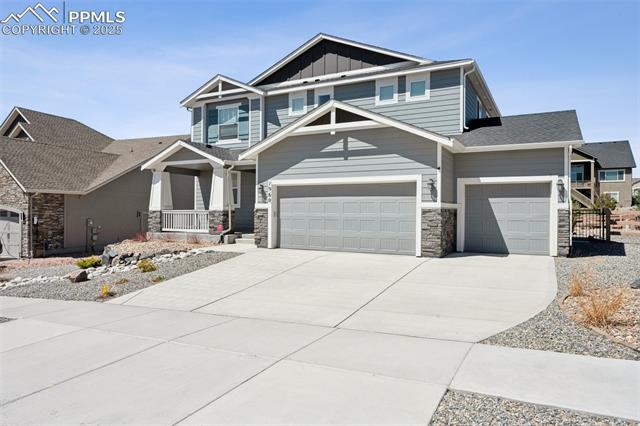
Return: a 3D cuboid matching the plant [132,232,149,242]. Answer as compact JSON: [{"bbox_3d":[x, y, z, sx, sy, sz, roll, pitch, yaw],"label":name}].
[{"bbox_3d":[-7.662,1.046,18.200,0.560,0.420,0.560,1,0,29],"label":"plant"}]

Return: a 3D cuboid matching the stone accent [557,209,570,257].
[{"bbox_3d":[6.652,0.557,11.623,0.290,1.310,0.280,1,0,29],"label":"stone accent"}]

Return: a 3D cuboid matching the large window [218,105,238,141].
[{"bbox_3d":[-4.130,-4.021,19.240,1.240,1.460,0.110,1,0,29],"label":"large window"}]

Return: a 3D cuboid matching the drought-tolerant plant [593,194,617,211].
[{"bbox_3d":[18.682,-0.689,28.000,1.500,1.100,1.500,1,0,29],"label":"drought-tolerant plant"}]

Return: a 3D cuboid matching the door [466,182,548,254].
[{"bbox_3d":[5.473,0.170,12.513,2.340,2.100,0.120,1,0,29],"label":"door"}]

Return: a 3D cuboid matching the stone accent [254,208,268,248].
[{"bbox_3d":[-1.916,0.520,14.362,0.580,1.310,0.300,1,0,29],"label":"stone accent"}]

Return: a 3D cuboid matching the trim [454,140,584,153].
[{"bbox_3d":[5.393,-1.766,11.539,2.970,0.160,0.180,1,0,29],"label":"trim"}]

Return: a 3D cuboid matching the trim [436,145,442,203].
[{"bbox_3d":[3.214,-1.045,11.474,0.130,1.590,0.120,1,0,29],"label":"trim"}]

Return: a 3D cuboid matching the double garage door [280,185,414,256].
[{"bbox_3d":[0.700,0.151,13.250,4.870,2.090,0.120,1,0,29],"label":"double garage door"}]

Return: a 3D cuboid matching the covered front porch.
[{"bbox_3d":[-4.485,-0.927,17.891,6.350,4.040,2.200,1,0,29],"label":"covered front porch"}]

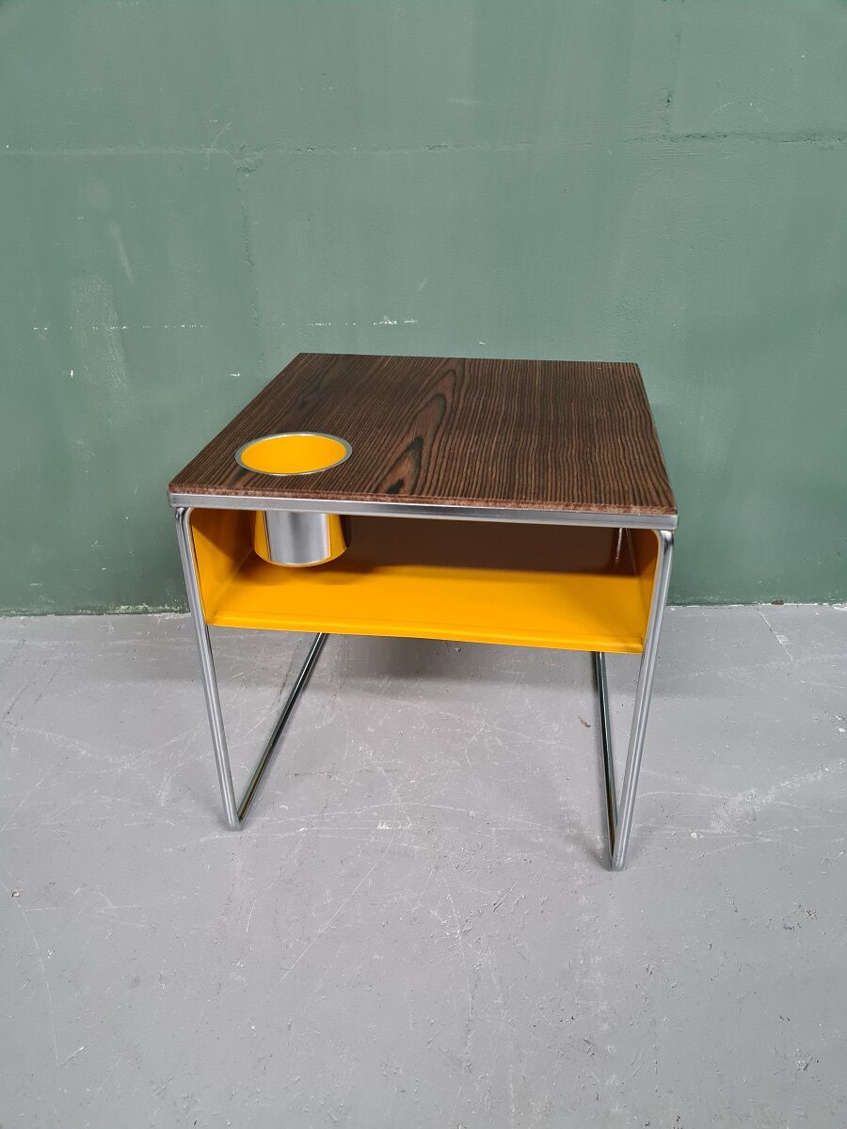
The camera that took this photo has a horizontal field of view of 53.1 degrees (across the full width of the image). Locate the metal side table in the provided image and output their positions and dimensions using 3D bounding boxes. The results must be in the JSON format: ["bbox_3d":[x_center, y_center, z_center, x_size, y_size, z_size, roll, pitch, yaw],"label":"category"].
[{"bbox_3d":[0.024,0.021,0.959,0.415,0.397,0.420,3,29,8],"label":"metal side table"}]

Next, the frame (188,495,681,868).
[{"bbox_3d":[0.024,0.029,0.961,0.412,0.379,0.420,3,29,8],"label":"frame"}]

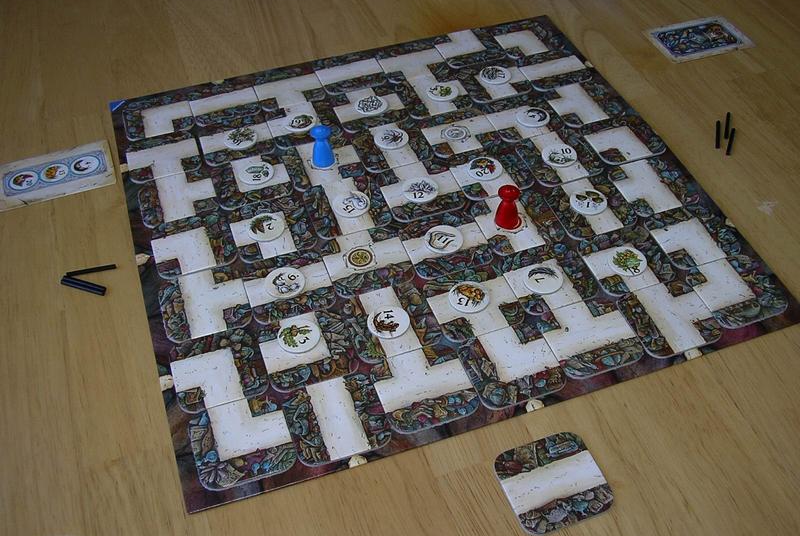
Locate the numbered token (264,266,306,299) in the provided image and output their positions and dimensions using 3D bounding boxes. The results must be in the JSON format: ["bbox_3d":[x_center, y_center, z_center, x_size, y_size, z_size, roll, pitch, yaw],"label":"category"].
[{"bbox_3d":[-0.069,0.009,0.533,0.024,0.002,0.024,-1,46,1],"label":"numbered token"}]

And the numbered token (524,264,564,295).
[{"bbox_3d":[0.086,0.007,0.526,0.024,0.002,0.024,-1,46,1],"label":"numbered token"}]

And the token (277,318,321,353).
[{"bbox_3d":[-0.057,0.039,0.497,0.024,0.002,0.024,-1,46,1],"label":"token"}]

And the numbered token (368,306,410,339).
[{"bbox_3d":[-0.007,0.031,0.509,0.024,0.002,0.024,-1,46,1],"label":"numbered token"}]

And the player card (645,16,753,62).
[{"bbox_3d":[0.245,-0.188,0.721,0.076,0.001,0.051,-14,47,-13],"label":"player card"}]

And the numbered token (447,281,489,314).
[{"bbox_3d":[0.041,0.017,0.521,0.024,0.002,0.024,-1,46,1],"label":"numbered token"}]

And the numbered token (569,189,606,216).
[{"bbox_3d":[0.124,-0.043,0.578,0.024,0.002,0.024,-1,46,1],"label":"numbered token"}]

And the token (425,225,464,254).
[{"bbox_3d":[0.028,-0.018,0.556,0.024,0.002,0.024,-1,46,1],"label":"token"}]

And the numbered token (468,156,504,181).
[{"bbox_3d":[0.058,-0.068,0.599,0.024,0.002,0.024,-1,46,1],"label":"numbered token"}]

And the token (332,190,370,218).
[{"bbox_3d":[-0.032,-0.042,0.581,0.024,0.002,0.024,-1,46,1],"label":"token"}]

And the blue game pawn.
[{"bbox_3d":[-0.053,-0.085,0.605,0.016,0.028,0.016,-1,46,1],"label":"blue game pawn"}]

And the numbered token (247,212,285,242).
[{"bbox_3d":[-0.085,-0.026,0.561,0.024,0.002,0.024,-1,46,1],"label":"numbered token"}]

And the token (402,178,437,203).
[{"bbox_3d":[0.014,-0.052,0.589,0.024,0.002,0.024,-1,46,1],"label":"token"}]

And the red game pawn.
[{"bbox_3d":[0.068,-0.039,0.554,0.015,0.026,0.015,-1,46,1],"label":"red game pawn"}]

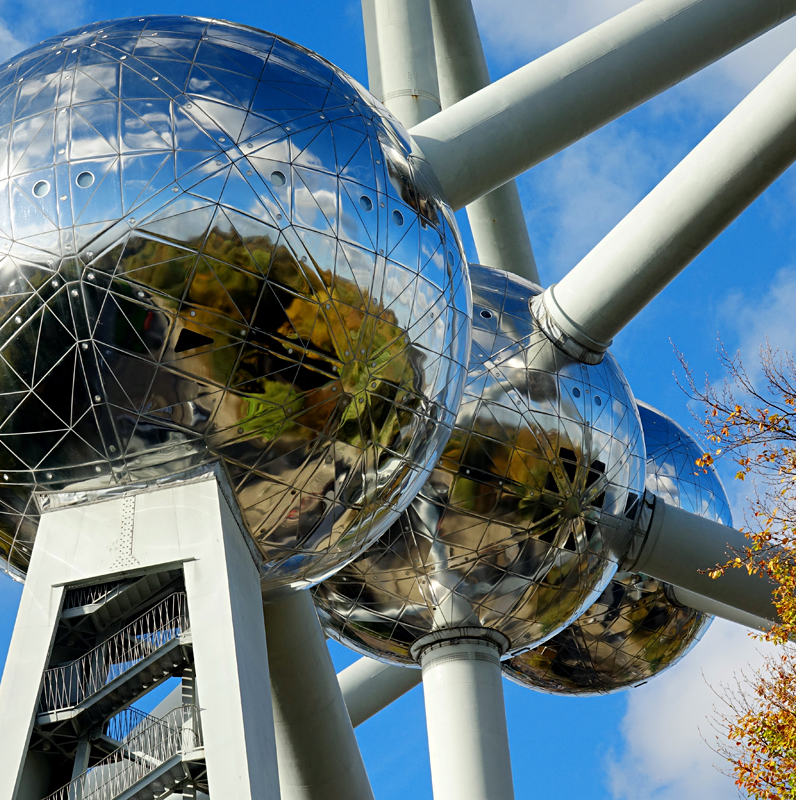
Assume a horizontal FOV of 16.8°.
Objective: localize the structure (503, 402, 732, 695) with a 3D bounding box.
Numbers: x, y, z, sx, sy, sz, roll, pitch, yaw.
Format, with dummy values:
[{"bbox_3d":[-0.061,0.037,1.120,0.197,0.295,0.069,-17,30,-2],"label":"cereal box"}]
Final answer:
[{"bbox_3d":[10.720,8.270,158.600,18.000,18.000,18.000,-7,-29,3],"label":"structure"}]

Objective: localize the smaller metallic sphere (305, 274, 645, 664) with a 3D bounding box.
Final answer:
[{"bbox_3d":[1.980,2.850,119.800,18.000,18.000,18.000,-5,-29,1],"label":"smaller metallic sphere"}]

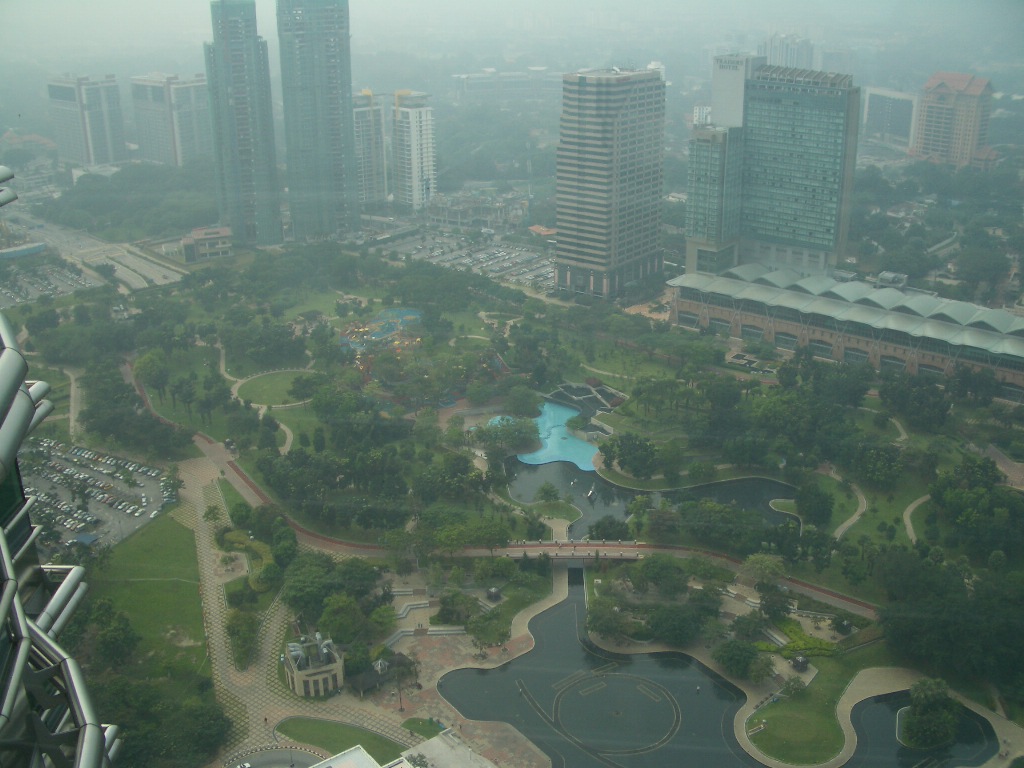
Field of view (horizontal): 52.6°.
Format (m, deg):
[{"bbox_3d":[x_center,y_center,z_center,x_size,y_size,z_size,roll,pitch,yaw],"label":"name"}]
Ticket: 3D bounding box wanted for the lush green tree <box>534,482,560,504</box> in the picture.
[{"bbox_3d":[12.390,37.210,361.150,8.800,6.800,8.800,0,21,2],"label":"lush green tree"}]

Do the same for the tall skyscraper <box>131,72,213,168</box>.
[{"bbox_3d":[-338.800,-266.590,1041.270,55.000,86.000,53.000,13,25,31],"label":"tall skyscraper"}]

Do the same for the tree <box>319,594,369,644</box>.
[{"bbox_3d":[-46.480,65.000,286.180,13.400,11.500,13.400,-5,22,-10],"label":"tree"}]

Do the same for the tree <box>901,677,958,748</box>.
[{"bbox_3d":[98.530,77.800,244.290,12.600,14.000,12.600,9,24,24],"label":"tree"}]

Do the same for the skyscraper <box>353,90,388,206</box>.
[{"bbox_3d":[-116.430,-185.490,819.130,31.000,89.000,24.000,-20,28,-39],"label":"skyscraper"}]

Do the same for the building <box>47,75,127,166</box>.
[{"bbox_3d":[-410.040,-253.700,1002.190,60.000,85.000,37.000,16,27,37],"label":"building"}]

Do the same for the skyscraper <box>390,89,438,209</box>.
[{"bbox_3d":[-76.000,-179.620,807.360,26.000,93.000,24.000,20,29,41],"label":"skyscraper"}]

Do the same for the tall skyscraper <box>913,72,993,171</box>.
[{"bbox_3d":[377.510,-225.070,889.370,19.000,81.000,62.000,-11,23,-23],"label":"tall skyscraper"}]

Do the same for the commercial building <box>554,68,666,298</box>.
[{"bbox_3d":[57.030,-119.050,606.960,38.500,125.000,56.000,15,26,34],"label":"commercial building"}]

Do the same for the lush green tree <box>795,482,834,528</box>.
[{"bbox_3d":[100.150,40.330,341.860,11.900,12.500,11.900,6,22,17],"label":"lush green tree"}]

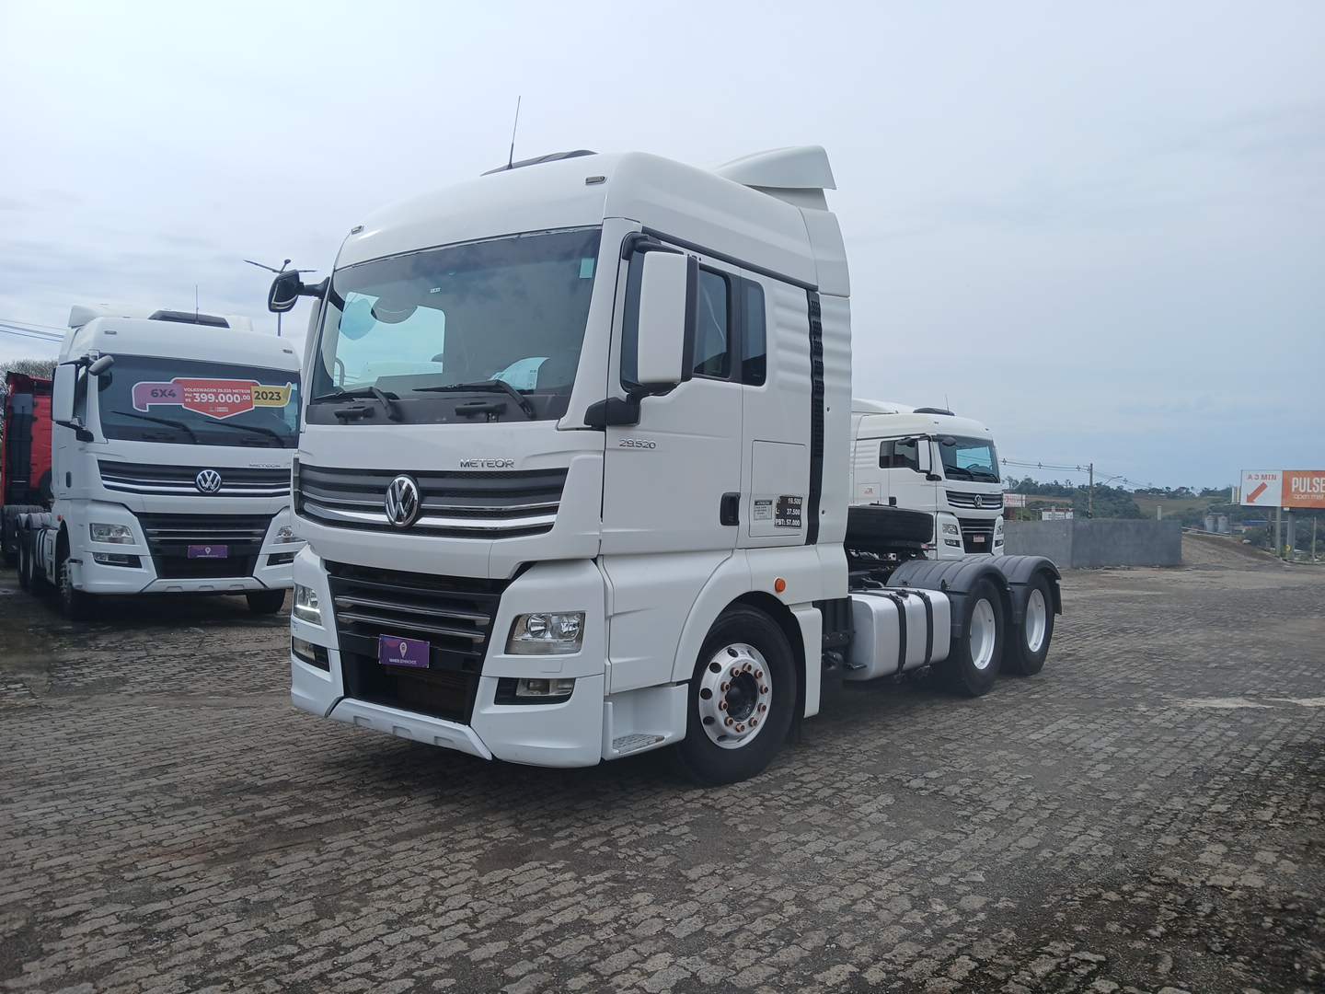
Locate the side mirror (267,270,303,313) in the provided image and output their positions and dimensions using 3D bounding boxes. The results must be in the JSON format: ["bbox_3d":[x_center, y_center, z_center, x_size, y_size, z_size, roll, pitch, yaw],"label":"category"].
[{"bbox_3d":[-2.204,-1.197,5.817,0.220,0.240,0.160,2,0,17],"label":"side mirror"}]

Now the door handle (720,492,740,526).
[{"bbox_3d":[0.352,0.071,5.410,0.055,0.172,0.190,2,0,38],"label":"door handle"}]

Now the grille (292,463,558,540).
[{"bbox_3d":[-1.315,0.019,5.226,2.180,0.360,0.170,2,0,38],"label":"grille"}]

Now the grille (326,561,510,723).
[{"bbox_3d":[-1.330,0.759,5.238,1.480,0.745,0.130,2,0,38],"label":"grille"}]

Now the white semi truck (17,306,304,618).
[{"bbox_3d":[-7.248,-0.554,14.054,2.620,3.760,7.190,1,0,-37],"label":"white semi truck"}]

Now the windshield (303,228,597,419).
[{"bbox_3d":[-1.241,-0.855,5.285,2.150,0.970,0.220,2,-12,38],"label":"windshield"}]

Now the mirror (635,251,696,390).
[{"bbox_3d":[0.030,-0.820,4.683,0.270,0.660,0.170,2,0,13],"label":"mirror"}]

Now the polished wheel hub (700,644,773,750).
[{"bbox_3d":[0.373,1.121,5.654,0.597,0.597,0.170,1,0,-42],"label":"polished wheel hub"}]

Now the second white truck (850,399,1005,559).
[{"bbox_3d":[4.353,-0.288,23.442,2.620,3.850,7.190,1,0,-41],"label":"second white truck"}]

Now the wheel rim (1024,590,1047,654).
[{"bbox_3d":[3.495,1.180,9.539,0.170,0.597,0.597,2,0,38],"label":"wheel rim"}]

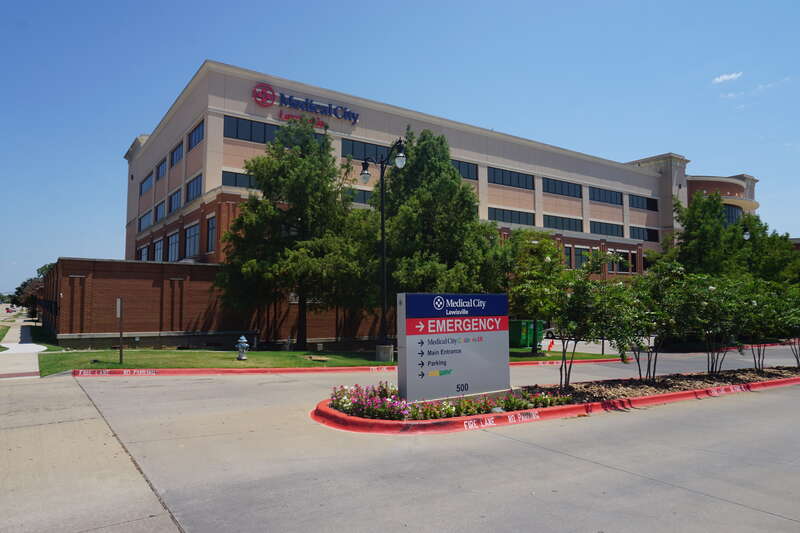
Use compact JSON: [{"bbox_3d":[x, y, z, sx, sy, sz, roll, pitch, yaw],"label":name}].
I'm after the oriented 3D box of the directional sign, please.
[{"bbox_3d":[0.959,1.296,8.937,2.222,1.666,0.250,3,-4,-34],"label":"directional sign"}]

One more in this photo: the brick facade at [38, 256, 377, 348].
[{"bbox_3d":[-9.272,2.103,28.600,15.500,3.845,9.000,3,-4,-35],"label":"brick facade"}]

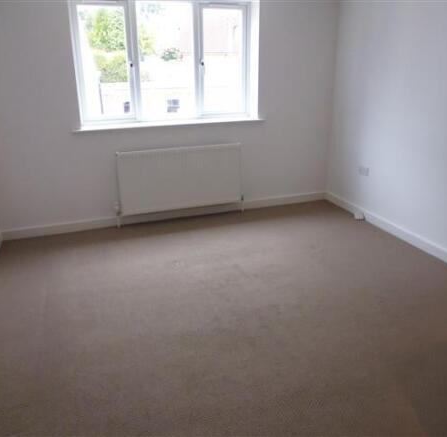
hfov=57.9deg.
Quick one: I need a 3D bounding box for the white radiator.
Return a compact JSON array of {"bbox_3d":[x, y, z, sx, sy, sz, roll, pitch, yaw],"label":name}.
[{"bbox_3d":[-0.408,-0.400,3.994,1.221,0.610,0.100,-8,22,-18],"label":"white radiator"}]

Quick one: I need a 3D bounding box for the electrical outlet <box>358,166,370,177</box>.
[{"bbox_3d":[1.383,-0.462,3.998,0.020,0.086,0.146,-8,22,-18],"label":"electrical outlet"}]

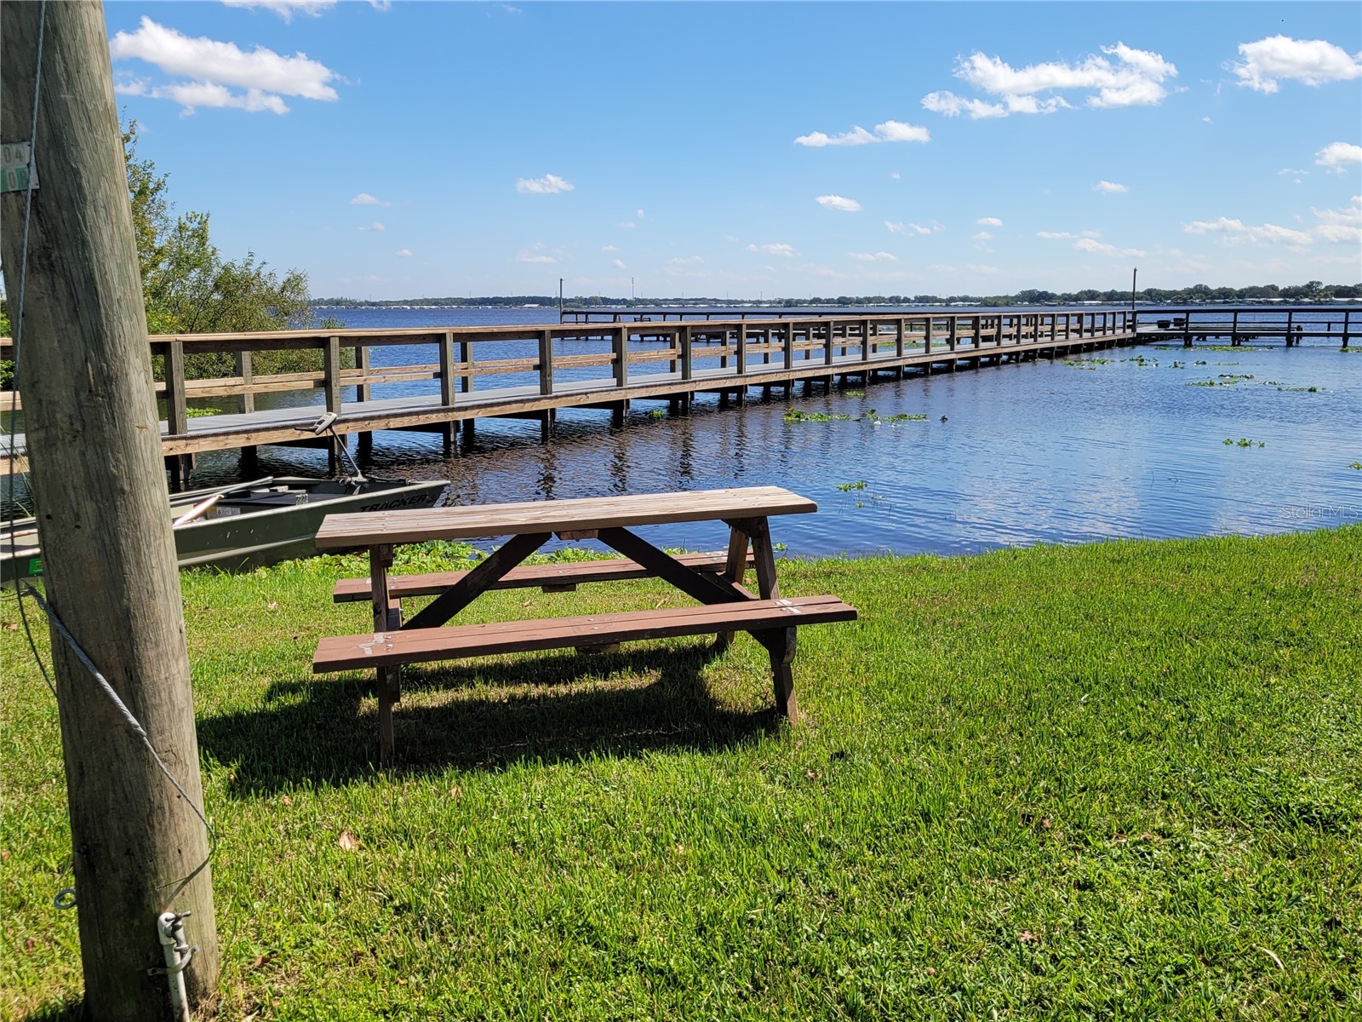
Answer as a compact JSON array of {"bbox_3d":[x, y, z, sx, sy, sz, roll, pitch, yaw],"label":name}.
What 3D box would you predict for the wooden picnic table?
[{"bbox_3d":[-0.417,0.373,4.071,1.872,0.765,1.219,-4,10,-14],"label":"wooden picnic table"}]

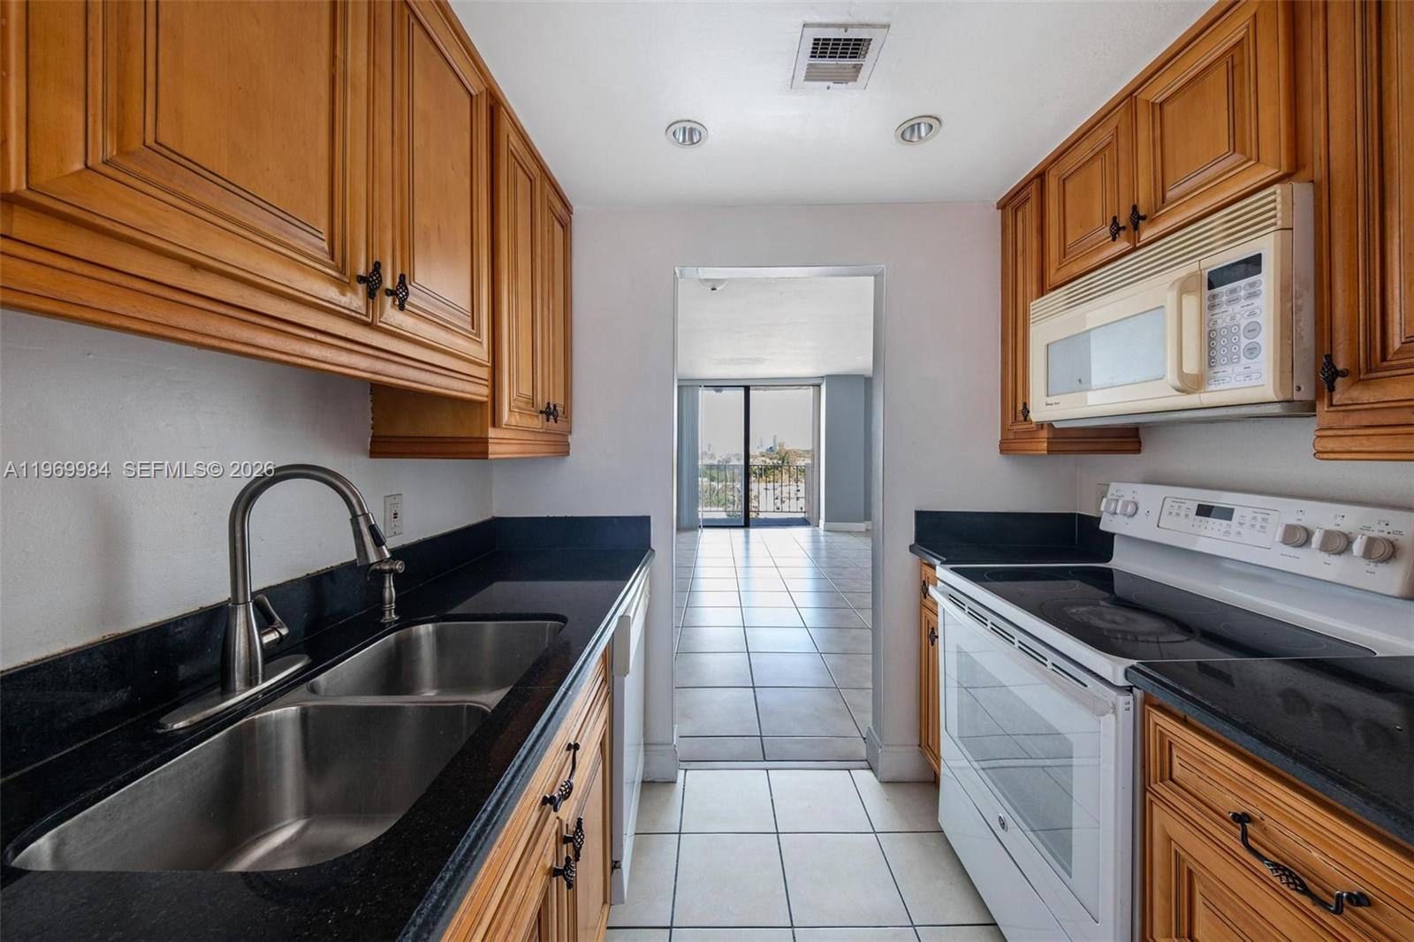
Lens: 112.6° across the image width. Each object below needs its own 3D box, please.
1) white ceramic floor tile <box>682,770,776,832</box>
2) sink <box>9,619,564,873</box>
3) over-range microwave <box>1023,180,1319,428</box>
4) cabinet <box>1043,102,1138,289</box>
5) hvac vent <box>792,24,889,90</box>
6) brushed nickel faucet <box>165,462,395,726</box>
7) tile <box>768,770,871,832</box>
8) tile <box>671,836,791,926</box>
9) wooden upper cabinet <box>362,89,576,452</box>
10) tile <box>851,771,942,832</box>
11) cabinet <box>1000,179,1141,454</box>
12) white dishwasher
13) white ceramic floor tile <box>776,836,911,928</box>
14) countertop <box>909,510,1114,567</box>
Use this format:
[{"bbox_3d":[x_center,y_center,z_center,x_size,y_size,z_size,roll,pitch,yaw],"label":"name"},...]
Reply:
[{"bbox_3d":[0.079,1.231,1.763,0.327,0.010,0.314,0,2,1],"label":"white ceramic floor tile"},{"bbox_3d":[-0.514,0.469,0.790,0.395,0.195,0.720,0,2,1],"label":"sink"},{"bbox_3d":[1.254,-0.344,1.220,0.395,0.415,0.720,0,2,1],"label":"over-range microwave"},{"bbox_3d":[1.280,-0.792,1.407,0.314,0.412,0.330,0,3,1],"label":"cabinet"},{"bbox_3d":[0.324,-1.035,1.179,0.198,0.015,0.195,0,2,1],"label":"hvac vent"},{"bbox_3d":[-0.651,0.170,0.759,0.295,0.378,0.229,0,3,1],"label":"brushed nickel faucet"},{"bbox_3d":[0.411,1.231,1.763,0.326,0.010,0.314,0,2,1],"label":"tile"},{"bbox_3d":[0.073,1.270,1.473,0.340,0.012,0.321,0,3,1],"label":"tile"},{"bbox_3d":[-0.680,-0.516,1.474,0.319,0.944,0.690,0,3,1],"label":"wooden upper cabinet"},{"bbox_3d":[0.759,1.258,1.798,0.340,0.012,0.319,0,3,1],"label":"tile"},{"bbox_3d":[1.305,-0.550,1.730,0.320,0.975,0.280,0,2,1],"label":"cabinet"},{"bbox_3d":[-0.528,0.789,1.556,0.603,0.845,0.585,0,3,1],"label":"white dishwasher"},{"bbox_3d":[0.413,1.272,1.477,0.341,0.012,0.322,0,3,1],"label":"white ceramic floor tile"},{"bbox_3d":[1.125,0.251,1.710,0.670,0.174,0.320,0,2,1],"label":"countertop"}]

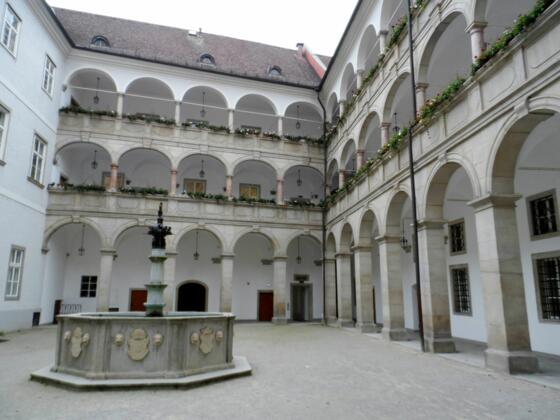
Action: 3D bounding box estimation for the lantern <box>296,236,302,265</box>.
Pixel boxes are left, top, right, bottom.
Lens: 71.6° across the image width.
[{"bbox_3d":[1.312,2.785,26.819,0.385,1.902,0.385,4,-13,-16],"label":"lantern"}]

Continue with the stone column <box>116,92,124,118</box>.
[{"bbox_3d":[-10.383,-6.619,25.248,0.468,1.726,0.468,4,-13,-14],"label":"stone column"}]

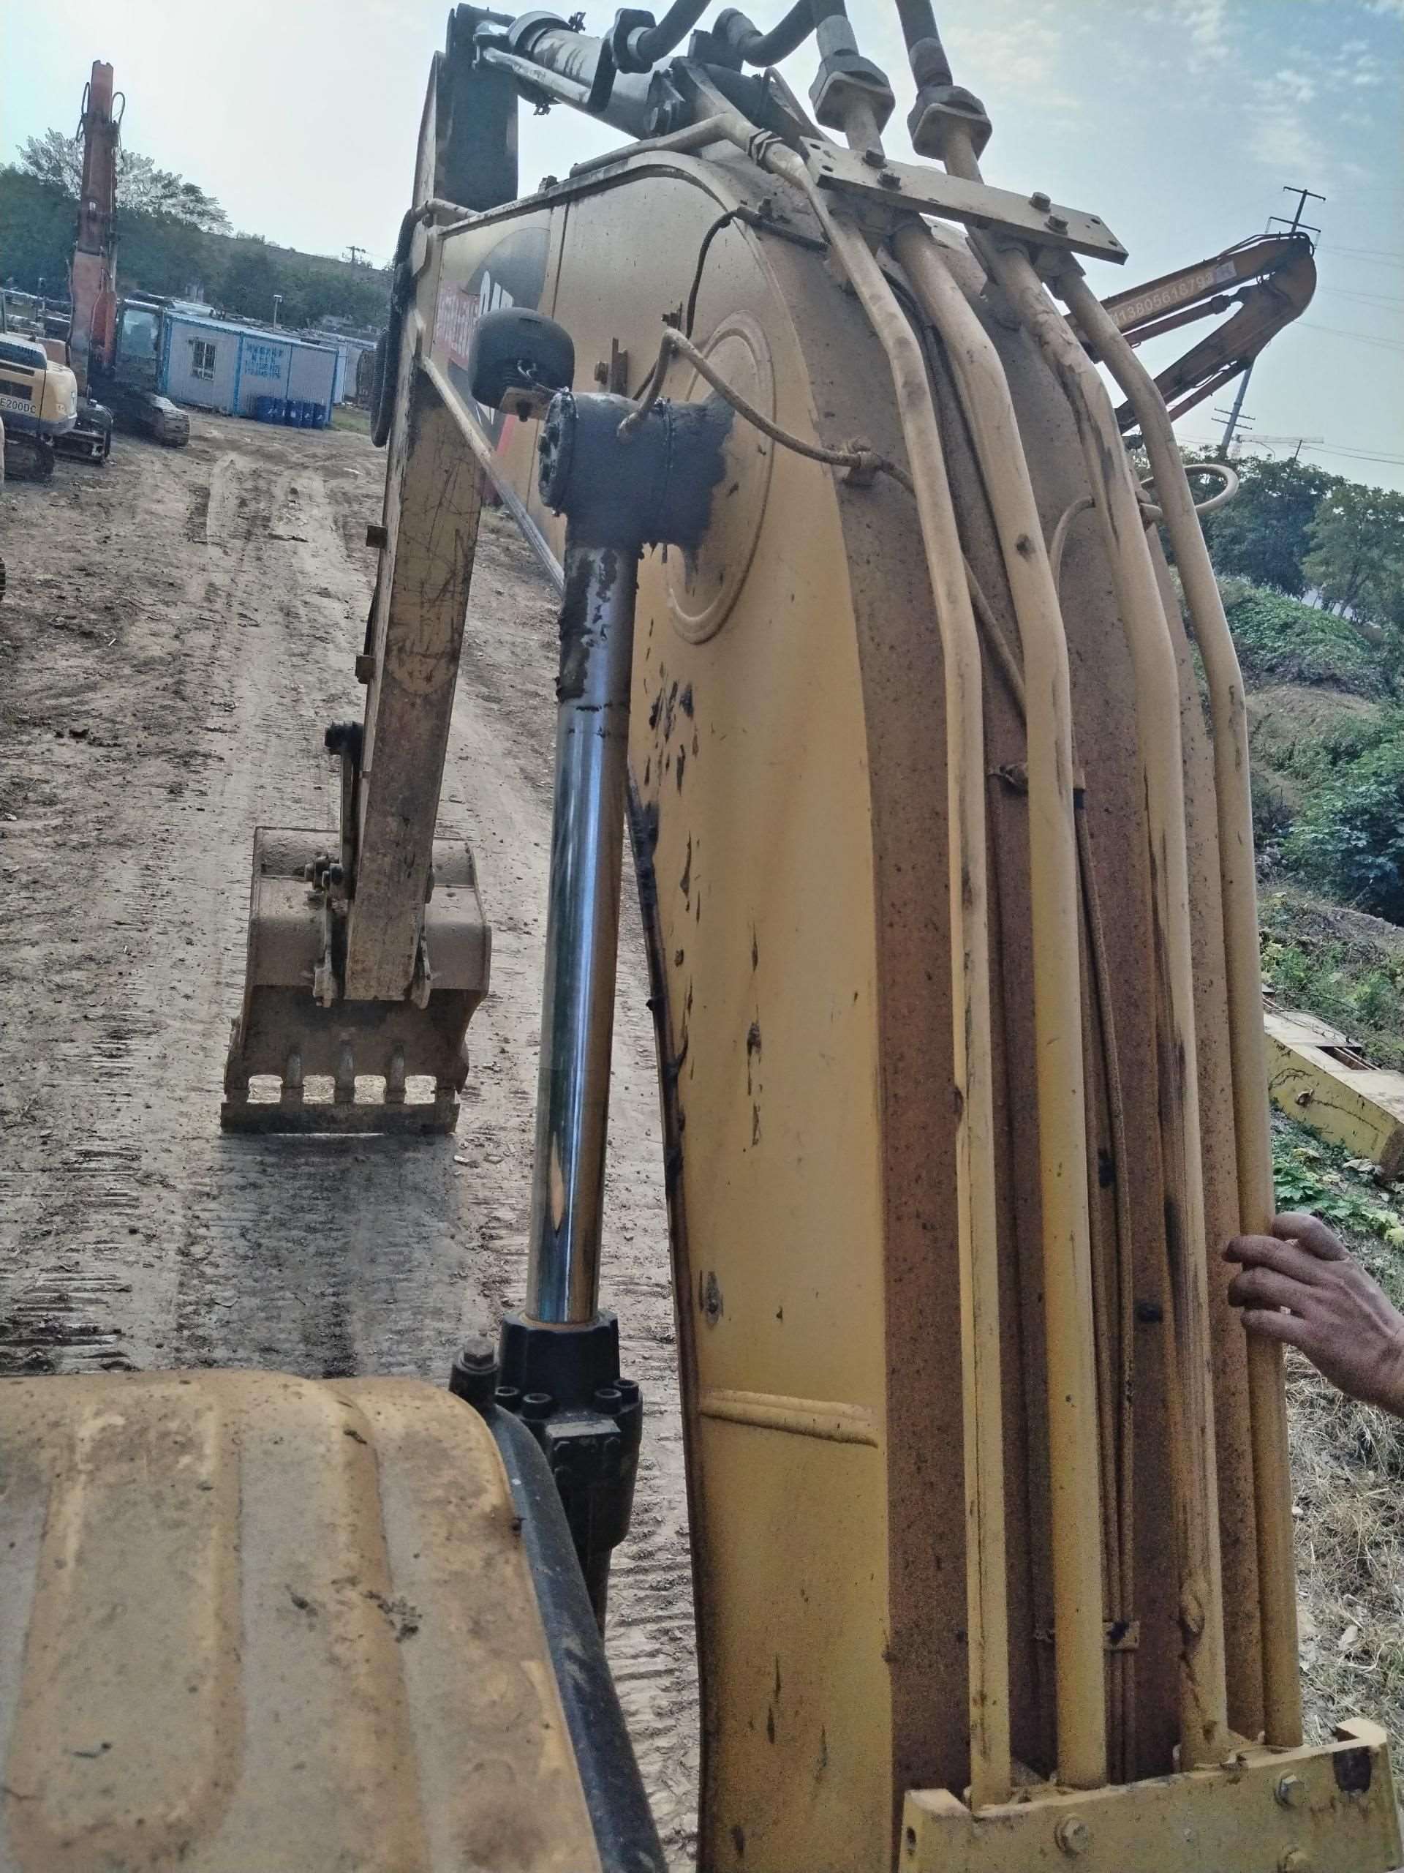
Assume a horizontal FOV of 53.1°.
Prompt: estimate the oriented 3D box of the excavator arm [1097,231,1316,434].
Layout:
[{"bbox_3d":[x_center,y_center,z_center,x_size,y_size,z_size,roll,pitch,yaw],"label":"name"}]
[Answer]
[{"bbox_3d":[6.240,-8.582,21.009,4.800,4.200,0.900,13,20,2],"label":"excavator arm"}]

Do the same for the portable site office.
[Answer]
[{"bbox_3d":[-16.676,-20.572,51.033,5.900,2.700,2.700,-2,24,-33],"label":"portable site office"}]

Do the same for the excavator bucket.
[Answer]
[{"bbox_3d":[-1.853,0.239,7.503,1.200,1.330,1.150,5,21,-19],"label":"excavator bucket"}]

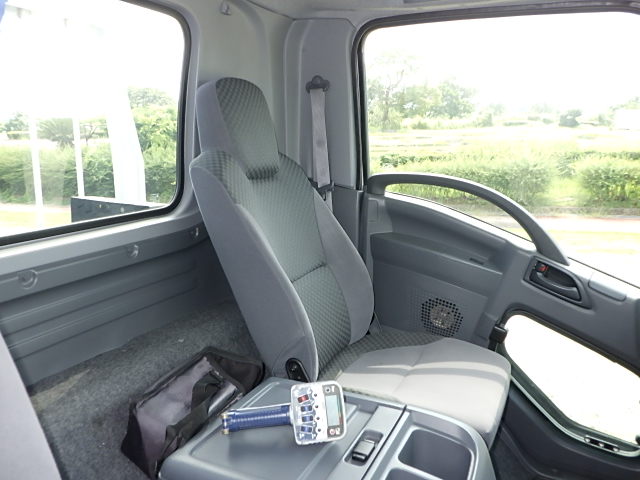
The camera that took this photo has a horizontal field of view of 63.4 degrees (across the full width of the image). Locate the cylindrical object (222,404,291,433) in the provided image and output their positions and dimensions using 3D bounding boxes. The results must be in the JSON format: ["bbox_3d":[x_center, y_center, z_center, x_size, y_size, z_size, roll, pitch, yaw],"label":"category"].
[{"bbox_3d":[-0.117,0.339,0.980,0.132,0.038,0.038,-1,13,-10],"label":"cylindrical object"}]

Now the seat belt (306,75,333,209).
[{"bbox_3d":[0.005,-0.317,1.686,0.080,0.426,0.040,3,13,25],"label":"seat belt"}]

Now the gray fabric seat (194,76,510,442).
[{"bbox_3d":[0.089,0.059,1.360,0.820,0.955,0.500,7,14,24],"label":"gray fabric seat"}]

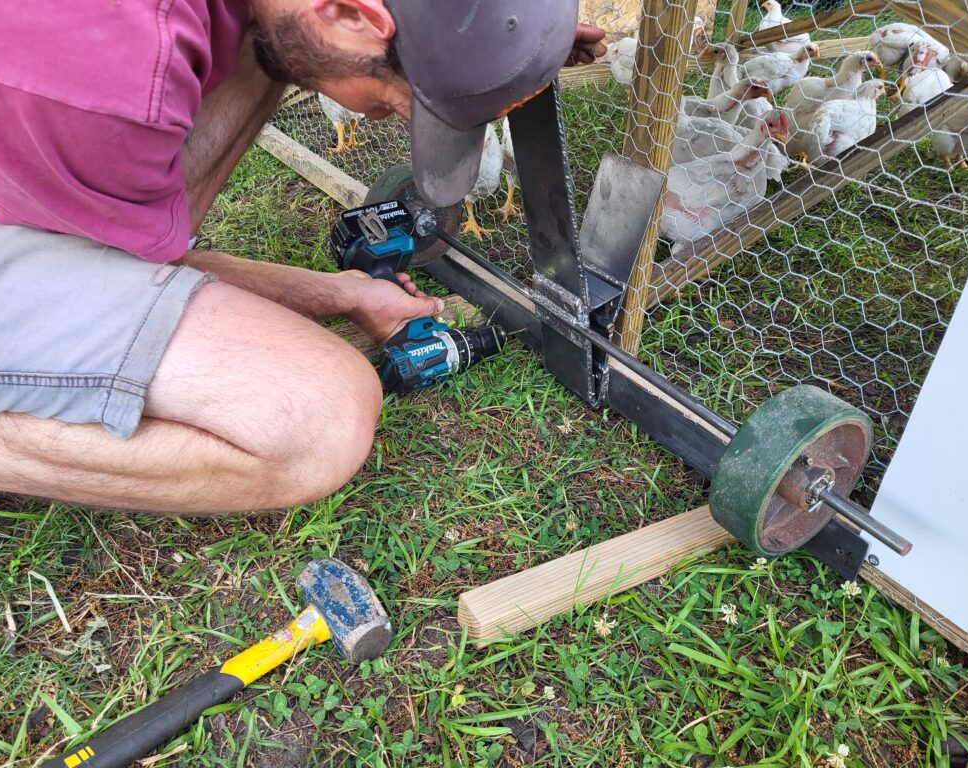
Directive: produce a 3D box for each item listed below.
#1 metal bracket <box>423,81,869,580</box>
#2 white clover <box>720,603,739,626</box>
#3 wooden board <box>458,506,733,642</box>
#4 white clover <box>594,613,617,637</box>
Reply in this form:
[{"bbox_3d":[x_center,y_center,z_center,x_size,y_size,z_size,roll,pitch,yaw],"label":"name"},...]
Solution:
[{"bbox_3d":[0.097,-0.179,0.953,0.178,0.426,0.903,-16,36,-28],"label":"metal bracket"},{"bbox_3d":[0.225,0.211,0.703,0.018,0.019,0.018,2,31,-1],"label":"white clover"},{"bbox_3d":[0.143,0.179,0.773,0.352,0.026,0.038,-13,35,-25],"label":"wooden board"},{"bbox_3d":[0.108,0.215,0.687,0.021,0.019,0.021,2,31,-1],"label":"white clover"}]

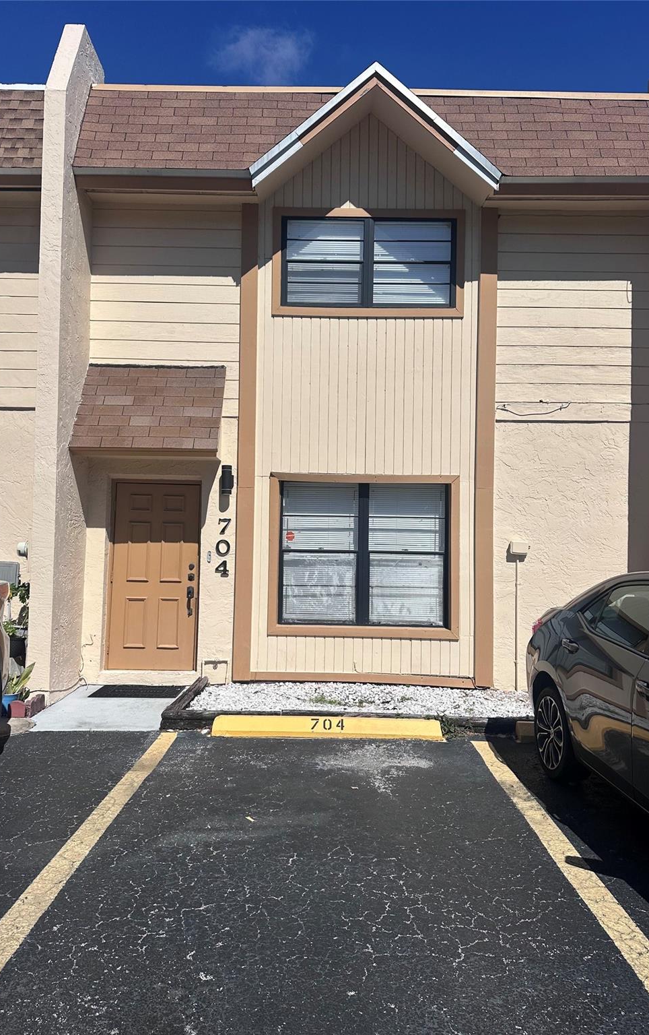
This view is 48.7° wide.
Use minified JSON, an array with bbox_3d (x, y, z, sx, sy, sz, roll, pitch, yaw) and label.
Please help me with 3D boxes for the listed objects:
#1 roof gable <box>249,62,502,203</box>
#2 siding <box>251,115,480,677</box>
[{"bbox_3d":[0.516,-3.879,7.413,2.500,1.290,0.640,1,-2,0],"label":"roof gable"},{"bbox_3d":[0.447,-1.339,7.643,2.370,6.020,0.090,1,-2,0],"label":"siding"}]

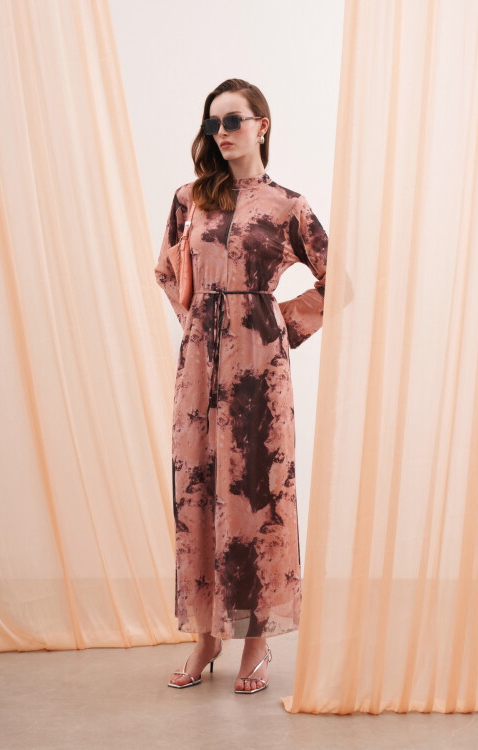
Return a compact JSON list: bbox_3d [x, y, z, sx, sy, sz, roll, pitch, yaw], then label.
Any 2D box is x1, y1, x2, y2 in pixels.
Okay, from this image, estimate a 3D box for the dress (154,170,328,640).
[{"bbox_3d":[0.025,0.081,3.320,0.600,1.370,0.360,0,1,25],"label":"dress"}]

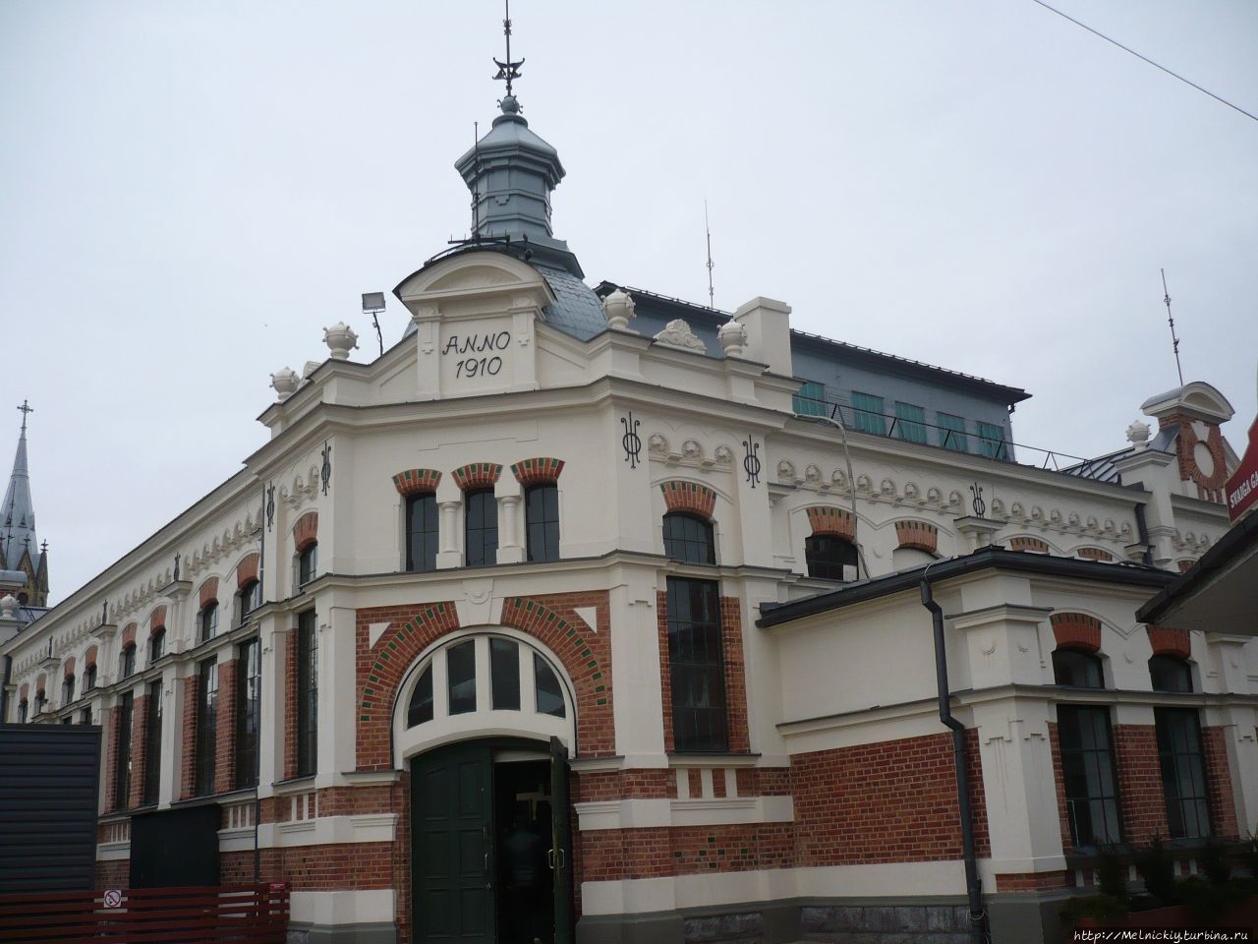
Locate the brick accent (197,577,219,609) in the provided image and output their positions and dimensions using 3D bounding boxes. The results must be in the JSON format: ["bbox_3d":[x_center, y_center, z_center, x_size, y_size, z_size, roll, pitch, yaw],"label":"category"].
[{"bbox_3d":[-7.149,2.090,21.865,0.160,0.500,0.980,9,-20,-35],"label":"brick accent"}]

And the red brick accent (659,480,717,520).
[{"bbox_3d":[0.776,0.391,17.241,0.960,0.480,0.160,9,-20,-35],"label":"red brick accent"}]

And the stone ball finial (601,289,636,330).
[{"bbox_3d":[-0.142,-2.230,17.761,0.486,0.729,0.486,-3,-17,-1],"label":"stone ball finial"}]

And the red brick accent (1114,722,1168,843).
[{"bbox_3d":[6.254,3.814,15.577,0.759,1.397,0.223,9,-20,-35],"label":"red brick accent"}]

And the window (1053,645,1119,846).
[{"bbox_3d":[5.430,3.236,15.181,1.140,2.280,0.160,9,-20,-35],"label":"window"}]

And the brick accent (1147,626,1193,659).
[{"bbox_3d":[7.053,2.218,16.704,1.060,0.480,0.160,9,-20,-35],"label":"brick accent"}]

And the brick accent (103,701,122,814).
[{"bbox_3d":[-10.340,5.775,25.645,0.180,2.080,0.560,8,-20,-34],"label":"brick accent"}]

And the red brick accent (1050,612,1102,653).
[{"bbox_3d":[5.417,1.956,15.445,1.047,0.465,0.140,9,-20,-35],"label":"red brick accent"}]

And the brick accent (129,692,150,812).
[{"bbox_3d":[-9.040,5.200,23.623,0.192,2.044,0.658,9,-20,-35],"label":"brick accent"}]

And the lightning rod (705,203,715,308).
[{"bbox_3d":[2.394,-6.463,38.417,0.200,3.900,0.200,9,-20,-35],"label":"lightning rod"}]

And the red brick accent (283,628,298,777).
[{"bbox_3d":[-4.670,3.235,17.701,0.140,2.070,0.330,9,-20,-35],"label":"red brick accent"}]

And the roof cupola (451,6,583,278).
[{"bbox_3d":[-2.015,-5.764,21.781,2.100,5.500,2.100,-5,-16,5],"label":"roof cupola"}]

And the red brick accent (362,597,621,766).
[{"bbox_3d":[-1.833,2.631,16.032,3.307,2.040,0.200,-5,-16,8],"label":"red brick accent"}]

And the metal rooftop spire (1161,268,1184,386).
[{"bbox_3d":[12.049,-3.216,28.256,0.140,2.927,0.140,10,-21,-38],"label":"metal rooftop spire"}]

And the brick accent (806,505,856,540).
[{"bbox_3d":[3.007,0.760,19.223,1.022,0.415,0.223,9,-20,-35],"label":"brick accent"}]

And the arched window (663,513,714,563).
[{"bbox_3d":[0.778,0.876,17.241,0.950,0.780,0.160,9,-20,-35],"label":"arched window"}]

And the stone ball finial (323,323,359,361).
[{"bbox_3d":[-4.153,-1.823,18.332,0.510,0.720,0.510,9,-20,-35],"label":"stone ball finial"}]

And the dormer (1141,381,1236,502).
[{"bbox_3d":[11.221,-0.547,25.472,1.980,2.480,0.830,9,-20,-35],"label":"dormer"}]

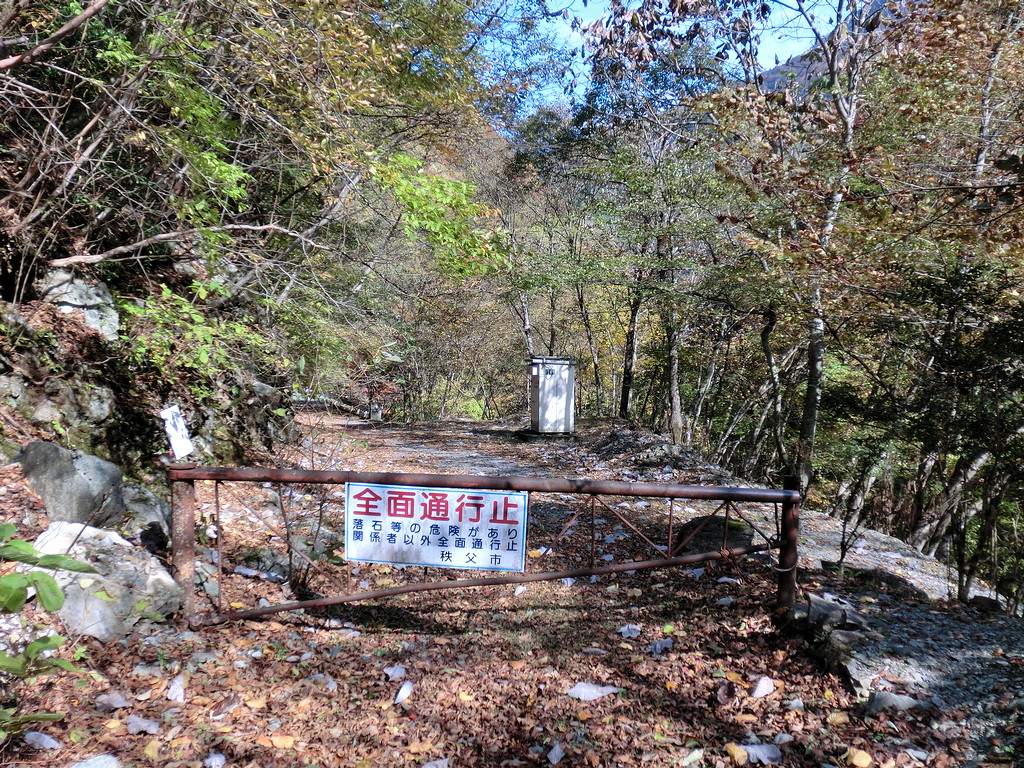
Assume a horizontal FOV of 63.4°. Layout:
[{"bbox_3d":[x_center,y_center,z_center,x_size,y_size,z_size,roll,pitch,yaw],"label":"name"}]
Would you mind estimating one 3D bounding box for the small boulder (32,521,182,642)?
[{"bbox_3d":[-2.491,1.222,5.100,0.850,0.600,0.700,-1,3,-11],"label":"small boulder"}]

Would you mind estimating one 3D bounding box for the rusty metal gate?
[{"bbox_3d":[-0.266,1.029,5.060,3.870,1.000,0.150,0,3,9],"label":"rusty metal gate"}]

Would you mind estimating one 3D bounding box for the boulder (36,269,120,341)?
[{"bbox_3d":[-4.092,-0.758,7.800,0.750,0.600,0.550,-1,3,-22],"label":"boulder"}]

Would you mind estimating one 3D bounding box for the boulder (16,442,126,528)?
[{"bbox_3d":[-3.031,0.712,5.700,0.680,0.550,0.600,-1,3,-17],"label":"boulder"}]

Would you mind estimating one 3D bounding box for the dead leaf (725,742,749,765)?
[{"bbox_3d":[0.922,1.521,3.400,0.075,0.050,0.100,-1,3,-27],"label":"dead leaf"}]

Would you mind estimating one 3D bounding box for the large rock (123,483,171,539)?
[{"bbox_3d":[-2.574,0.908,5.850,0.360,0.360,0.360,-1,3,-11],"label":"large rock"}]

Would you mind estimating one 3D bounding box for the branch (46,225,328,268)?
[{"bbox_3d":[-3.124,-1.328,8.000,2.650,0.380,0.600,0,3,-9],"label":"branch"}]

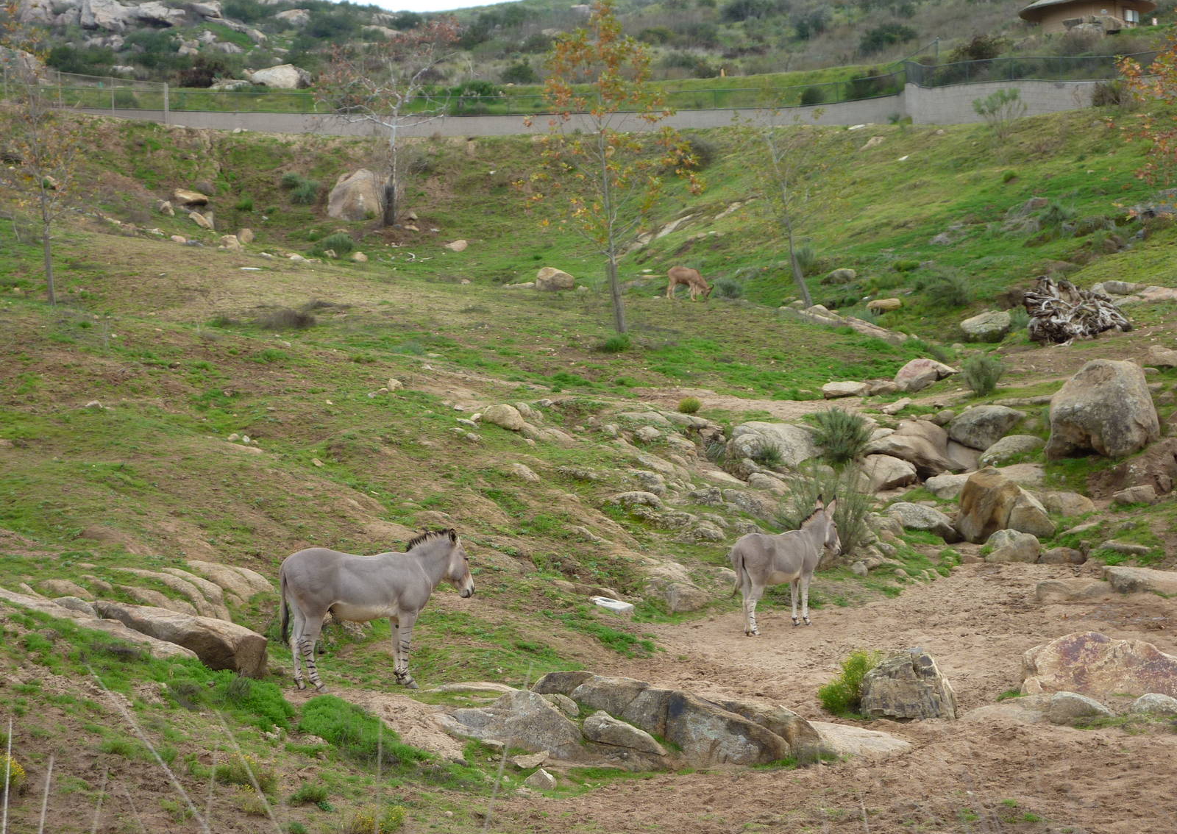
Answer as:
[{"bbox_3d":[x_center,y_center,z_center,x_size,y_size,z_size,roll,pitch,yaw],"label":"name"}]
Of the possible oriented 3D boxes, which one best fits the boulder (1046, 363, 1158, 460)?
[{"bbox_3d":[9.469,-0.119,52.000,2.033,1.733,1.700,-3,-4,10],"label":"boulder"}]

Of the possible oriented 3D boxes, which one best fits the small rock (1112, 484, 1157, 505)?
[{"bbox_3d":[9.097,1.286,47.000,0.700,0.340,0.500,0,-2,0],"label":"small rock"}]

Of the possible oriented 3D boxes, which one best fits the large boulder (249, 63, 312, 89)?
[{"bbox_3d":[-20.163,-22.333,185.000,4.100,1.650,3.000,-1,0,0],"label":"large boulder"}]

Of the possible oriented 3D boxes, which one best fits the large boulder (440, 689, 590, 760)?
[{"bbox_3d":[-0.678,2.838,26.000,1.380,0.600,0.950,-1,0,0],"label":"large boulder"}]

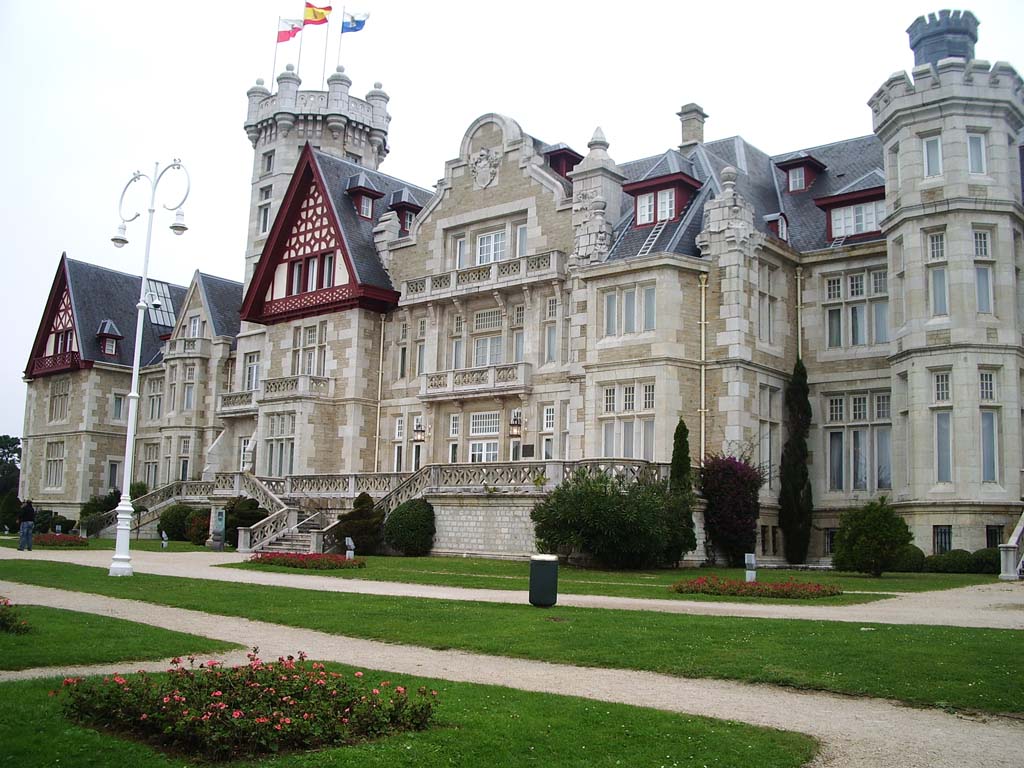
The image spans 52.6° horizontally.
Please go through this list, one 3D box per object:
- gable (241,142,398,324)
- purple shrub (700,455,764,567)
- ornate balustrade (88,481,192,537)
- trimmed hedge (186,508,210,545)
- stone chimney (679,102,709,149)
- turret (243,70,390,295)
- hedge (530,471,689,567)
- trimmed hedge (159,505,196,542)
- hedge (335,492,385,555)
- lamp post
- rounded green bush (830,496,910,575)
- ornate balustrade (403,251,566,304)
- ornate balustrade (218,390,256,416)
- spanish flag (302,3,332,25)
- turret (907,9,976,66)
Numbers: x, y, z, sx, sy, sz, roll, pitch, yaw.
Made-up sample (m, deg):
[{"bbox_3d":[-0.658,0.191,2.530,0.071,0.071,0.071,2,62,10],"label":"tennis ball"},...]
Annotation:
[{"bbox_3d":[-9.510,-7.486,51.320,9.110,8.700,2.200,-5,-11,40],"label":"gable"},{"bbox_3d":[7.283,4.178,34.200,2.050,3.700,1.950,-5,-11,40],"label":"purple shrub"},{"bbox_3d":[-21.700,7.340,60.065,10.600,3.300,0.450,-5,-11,40],"label":"ornate balustrade"},{"bbox_3d":[-15.478,7.071,51.200,1.350,1.850,1.300,-5,-11,40],"label":"trimmed hedge"},{"bbox_3d":[7.919,-11.222,45.300,0.980,2.200,1.000,-5,-11,40],"label":"stone chimney"},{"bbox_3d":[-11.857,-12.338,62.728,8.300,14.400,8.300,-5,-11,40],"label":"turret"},{"bbox_3d":[3.114,4.327,33.065,5.300,3.100,2.900,-5,-11,40],"label":"hedge"},{"bbox_3d":[-17.768,7.410,55.000,2.000,2.000,2.000,-5,-11,40],"label":"trimmed hedge"},{"bbox_3d":[-5.520,5.103,37.779,1.800,2.210,1.800,2,-8,0],"label":"hedge"},{"bbox_3d":[-8.694,-0.470,24.395,2.606,9.784,0.700,-4,-10,34],"label":"lamp post"},{"bbox_3d":[9.630,4.046,27.648,2.160,2.130,2.160,-5,-11,40],"label":"rounded green bush"},{"bbox_3d":[-1.463,-4.457,45.017,9.190,1.130,0.650,-5,-11,40],"label":"ornate balustrade"},{"bbox_3d":[-14.235,1.075,55.135,3.750,1.270,0.750,-5,-11,40],"label":"ornate balustrade"},{"bbox_3d":[-11.759,-22.400,62.600,1.750,1.350,0.450,4,-9,-12],"label":"spanish flag"},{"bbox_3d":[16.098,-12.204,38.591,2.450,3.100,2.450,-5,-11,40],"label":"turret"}]

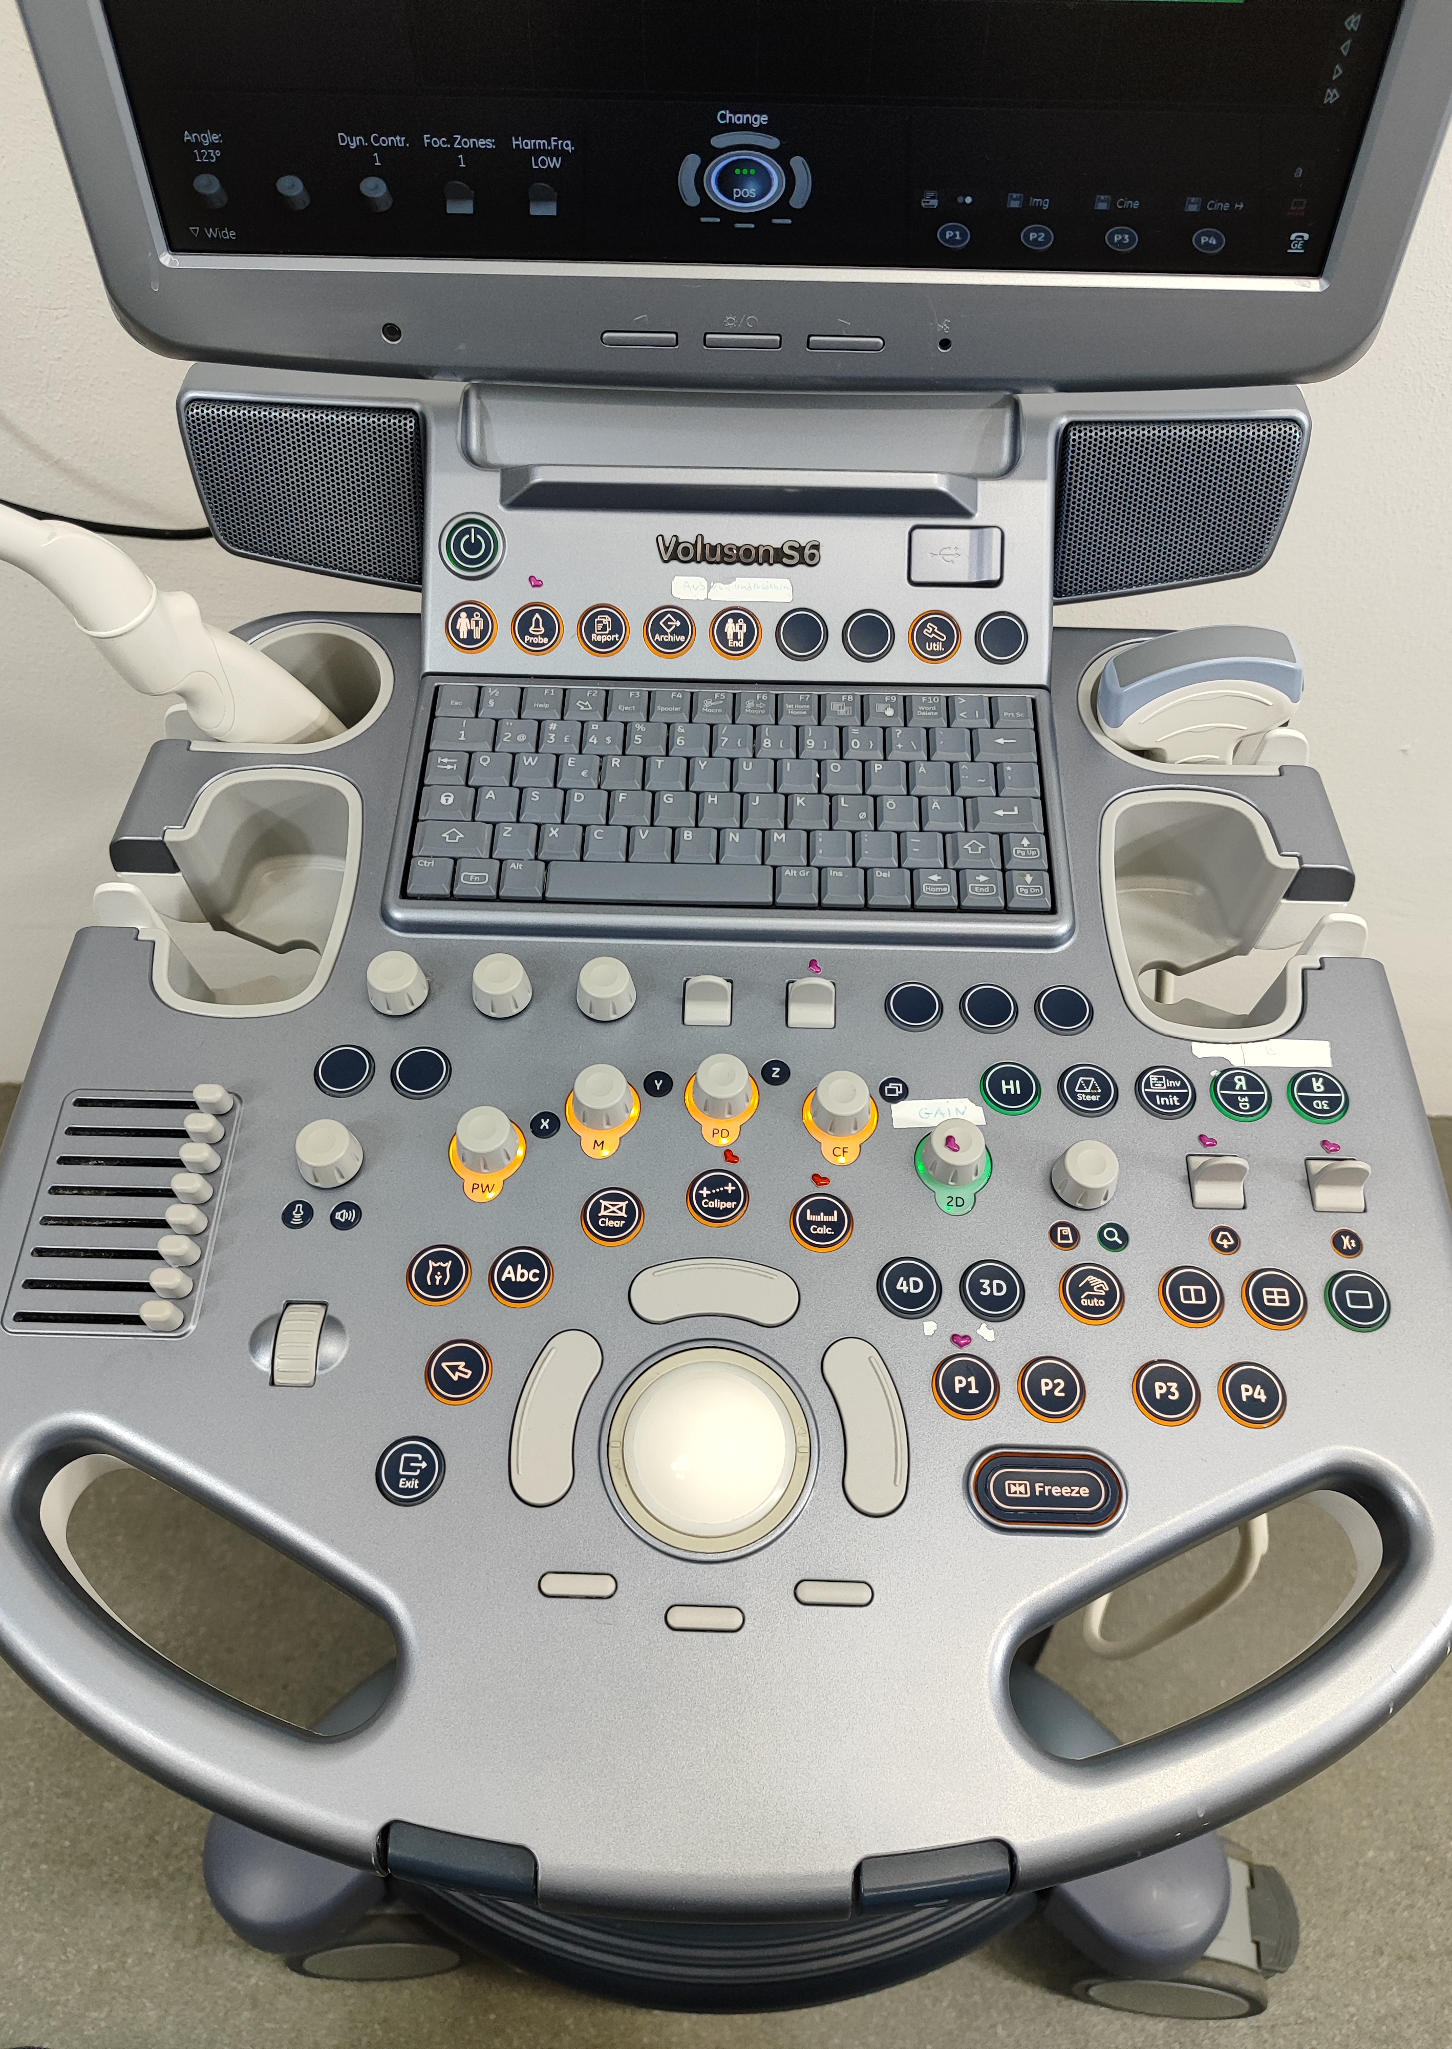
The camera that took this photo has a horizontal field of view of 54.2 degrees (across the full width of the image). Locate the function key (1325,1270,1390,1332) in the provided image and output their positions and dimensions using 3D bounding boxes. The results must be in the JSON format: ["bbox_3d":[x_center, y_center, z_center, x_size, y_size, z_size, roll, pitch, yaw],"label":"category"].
[{"bbox_3d":[0.206,0.090,0.464,0.020,0.003,0.020,1,61,0],"label":"function key"}]

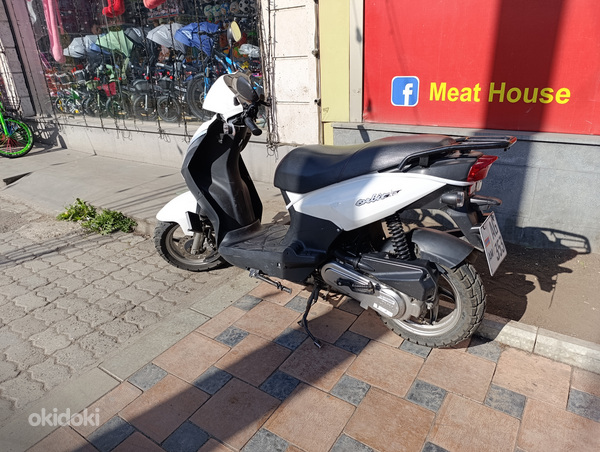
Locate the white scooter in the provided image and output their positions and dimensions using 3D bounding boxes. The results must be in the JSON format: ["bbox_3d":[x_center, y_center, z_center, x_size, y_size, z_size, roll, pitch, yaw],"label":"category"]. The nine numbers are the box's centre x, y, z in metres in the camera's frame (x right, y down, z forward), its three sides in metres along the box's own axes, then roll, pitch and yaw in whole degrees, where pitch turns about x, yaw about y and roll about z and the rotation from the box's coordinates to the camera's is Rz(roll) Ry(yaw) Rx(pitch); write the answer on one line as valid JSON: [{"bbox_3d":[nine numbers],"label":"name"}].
[{"bbox_3d":[-0.010,-0.122,1.785,1.720,1.060,0.580,13,27,33],"label":"white scooter"}]

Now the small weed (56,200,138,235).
[{"bbox_3d":[-1.534,-0.068,3.013,0.620,0.160,0.260,6,24,21],"label":"small weed"}]

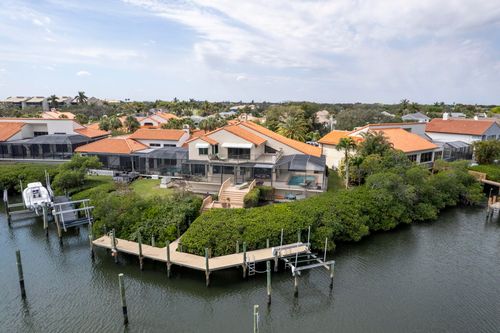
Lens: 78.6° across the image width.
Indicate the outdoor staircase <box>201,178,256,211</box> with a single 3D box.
[{"bbox_3d":[-2.420,3.400,36.910,5.140,2.520,4.660,5,13,22],"label":"outdoor staircase"}]

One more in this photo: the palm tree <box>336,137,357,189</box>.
[{"bbox_3d":[12.600,-0.470,40.350,2.520,7.120,2.520,0,12,0],"label":"palm tree"}]

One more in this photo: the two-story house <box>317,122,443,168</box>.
[{"bbox_3d":[23.090,-4.430,58.550,14.550,7.370,16.490,-7,14,-31],"label":"two-story house"}]

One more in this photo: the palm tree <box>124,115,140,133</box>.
[{"bbox_3d":[-27.730,-7.980,72.670,3.780,8.490,3.780,0,12,0],"label":"palm tree"}]

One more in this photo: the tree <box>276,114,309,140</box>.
[{"bbox_3d":[9.370,-7.040,67.910,6.600,8.600,6.600,0,12,0],"label":"tree"}]

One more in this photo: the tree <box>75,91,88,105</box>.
[{"bbox_3d":[-54.820,-17.010,100.500,4.850,14.650,4.850,0,12,0],"label":"tree"}]

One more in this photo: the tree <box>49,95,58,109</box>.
[{"bbox_3d":[-70.170,-18.660,110.070,4.460,13.930,4.460,0,12,0],"label":"tree"}]

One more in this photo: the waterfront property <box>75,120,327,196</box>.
[{"bbox_3d":[-6.300,-2.660,48.020,33.950,8.440,18.430,4,12,17],"label":"waterfront property"}]

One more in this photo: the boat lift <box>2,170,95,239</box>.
[{"bbox_3d":[-20.560,4.290,32.530,8.540,4.170,6.300,6,13,26],"label":"boat lift"}]

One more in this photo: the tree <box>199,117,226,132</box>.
[{"bbox_3d":[-7.800,-6.170,64.130,5.430,8.460,4.850,0,12,0],"label":"tree"}]

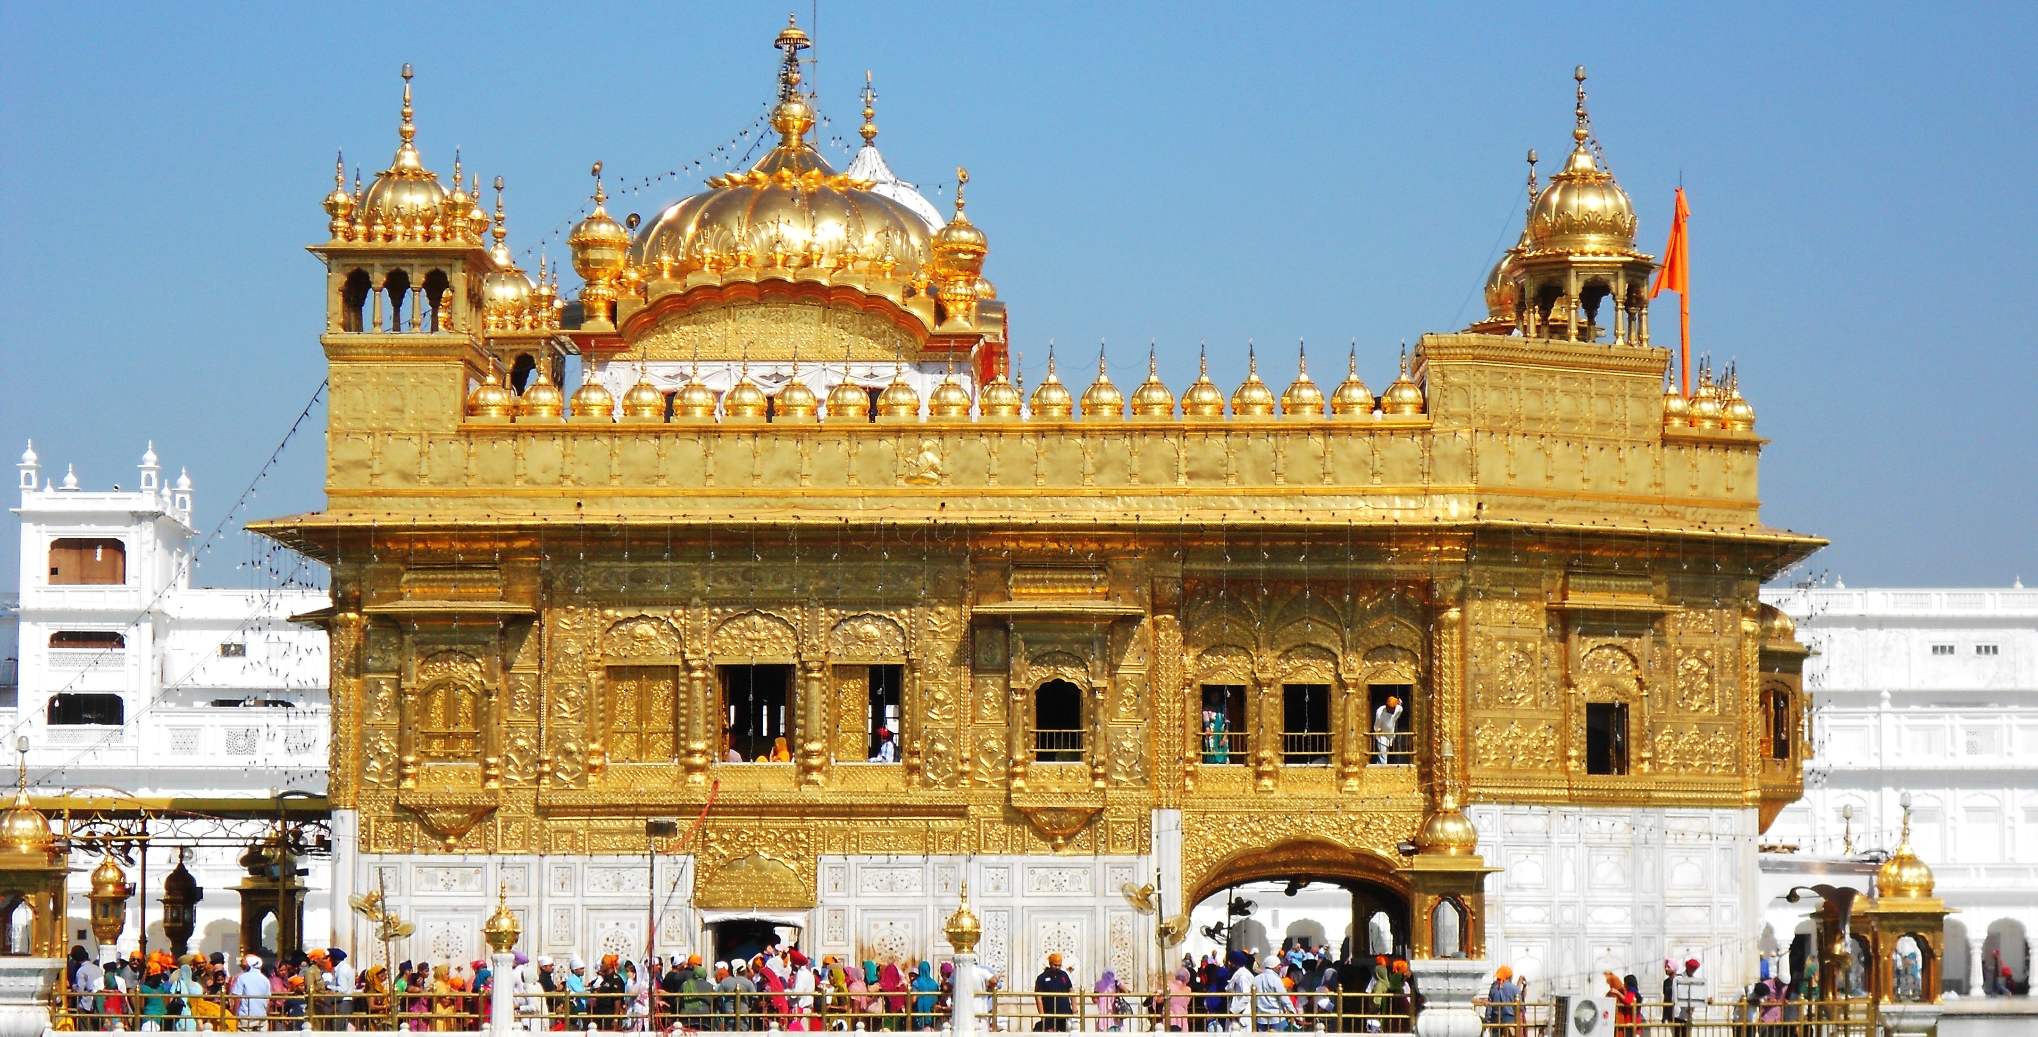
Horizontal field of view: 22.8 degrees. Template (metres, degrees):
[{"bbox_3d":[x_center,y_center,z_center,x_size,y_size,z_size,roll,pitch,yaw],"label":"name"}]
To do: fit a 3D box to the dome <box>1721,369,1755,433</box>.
[{"bbox_3d":[10.957,-1.831,77.124,0.530,1.073,0.510,0,-5,1],"label":"dome"}]

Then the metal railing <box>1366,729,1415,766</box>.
[{"bbox_3d":[5.445,3.375,74.148,0.755,0.524,0.153,0,-5,1],"label":"metal railing"}]

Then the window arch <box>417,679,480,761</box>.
[{"bbox_3d":[-8.310,2.944,73.710,0.927,1.186,0.250,0,-5,2],"label":"window arch"}]

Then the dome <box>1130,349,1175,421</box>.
[{"bbox_3d":[1.957,-1.969,74.535,0.656,1.058,0.656,0,-5,2],"label":"dome"}]

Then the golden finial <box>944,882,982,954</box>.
[{"bbox_3d":[-0.836,5.909,74.868,0.543,1.056,0.543,0,-5,1],"label":"golden finial"}]

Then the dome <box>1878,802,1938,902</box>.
[{"bbox_3d":[13.260,4.941,75.637,0.877,1.531,0.877,0,-5,1],"label":"dome"}]

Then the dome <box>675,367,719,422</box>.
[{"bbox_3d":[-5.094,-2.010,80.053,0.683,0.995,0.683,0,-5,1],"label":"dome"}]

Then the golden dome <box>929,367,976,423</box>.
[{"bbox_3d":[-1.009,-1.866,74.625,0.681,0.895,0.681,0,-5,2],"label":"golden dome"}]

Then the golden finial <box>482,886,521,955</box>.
[{"bbox_3d":[-7.645,5.944,74.865,0.555,1.033,0.555,0,-5,1],"label":"golden finial"}]

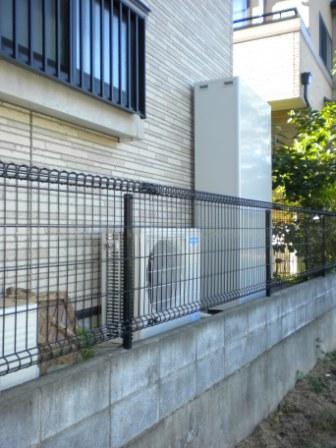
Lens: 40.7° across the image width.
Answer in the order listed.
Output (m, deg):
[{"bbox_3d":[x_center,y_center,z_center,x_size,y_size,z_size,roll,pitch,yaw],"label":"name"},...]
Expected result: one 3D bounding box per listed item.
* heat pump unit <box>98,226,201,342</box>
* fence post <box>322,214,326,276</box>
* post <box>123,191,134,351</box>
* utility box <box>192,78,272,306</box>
[{"bbox_3d":[-0.079,0.374,3.068,0.297,0.685,0.825,-1,-1,28],"label":"heat pump unit"},{"bbox_3d":[1.925,0.261,5.606,0.040,0.760,0.040,-1,-1,32],"label":"fence post"},{"bbox_3d":[-0.195,0.224,2.215,0.040,0.760,0.040,-1,-1,32],"label":"post"},{"bbox_3d":[0.699,-0.236,4.640,0.440,2.150,1.085,-1,-1,28],"label":"utility box"}]

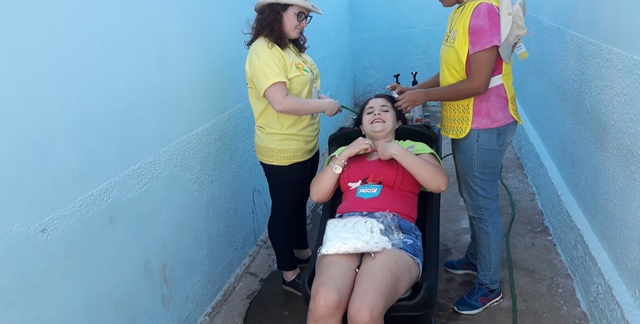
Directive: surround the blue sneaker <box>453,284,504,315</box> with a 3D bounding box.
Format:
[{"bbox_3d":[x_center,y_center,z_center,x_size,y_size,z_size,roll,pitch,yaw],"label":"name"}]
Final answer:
[{"bbox_3d":[0.781,0.654,2.557,0.262,0.106,0.098,-13,20,-23],"label":"blue sneaker"}]

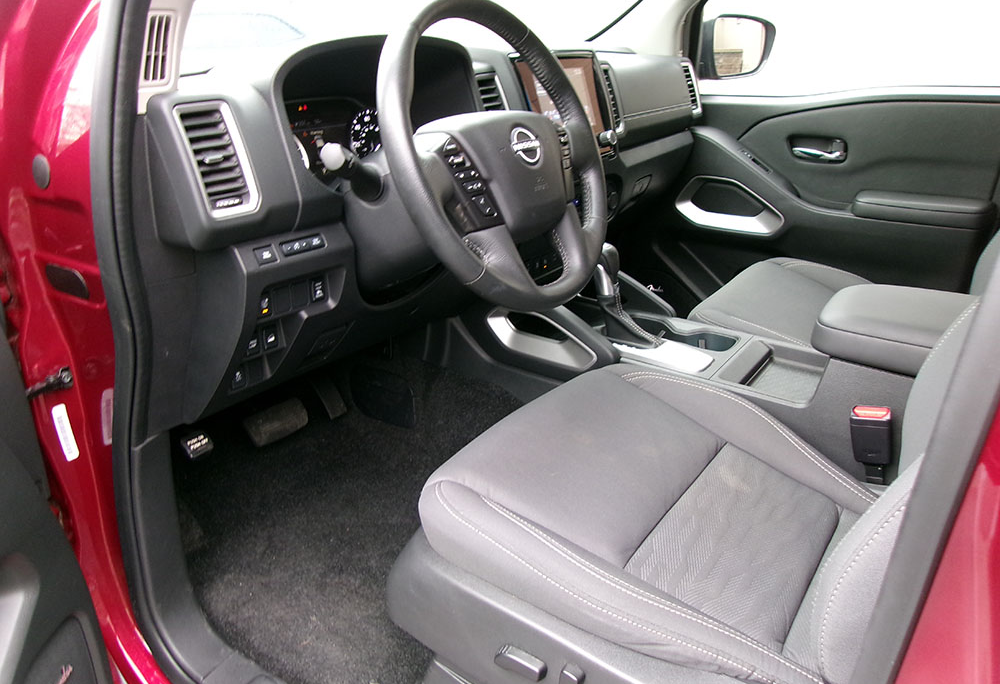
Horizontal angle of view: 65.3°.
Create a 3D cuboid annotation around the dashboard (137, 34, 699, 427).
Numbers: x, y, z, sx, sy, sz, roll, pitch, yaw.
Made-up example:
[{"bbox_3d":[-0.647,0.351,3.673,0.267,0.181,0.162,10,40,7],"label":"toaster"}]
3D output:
[{"bbox_3d":[-0.029,-0.312,1.448,0.410,0.500,1.430,16,27,34],"label":"dashboard"}]

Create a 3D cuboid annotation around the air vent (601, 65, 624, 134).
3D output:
[{"bbox_3d":[0.205,-0.451,1.441,0.024,0.123,0.047,-8,12,41],"label":"air vent"}]

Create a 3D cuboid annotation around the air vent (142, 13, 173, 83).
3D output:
[{"bbox_3d":[-0.358,-0.307,0.815,0.016,0.075,0.035,22,25,15],"label":"air vent"}]

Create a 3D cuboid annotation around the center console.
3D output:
[{"bbox_3d":[0.383,0.045,1.260,0.920,0.330,0.290,16,27,34],"label":"center console"}]

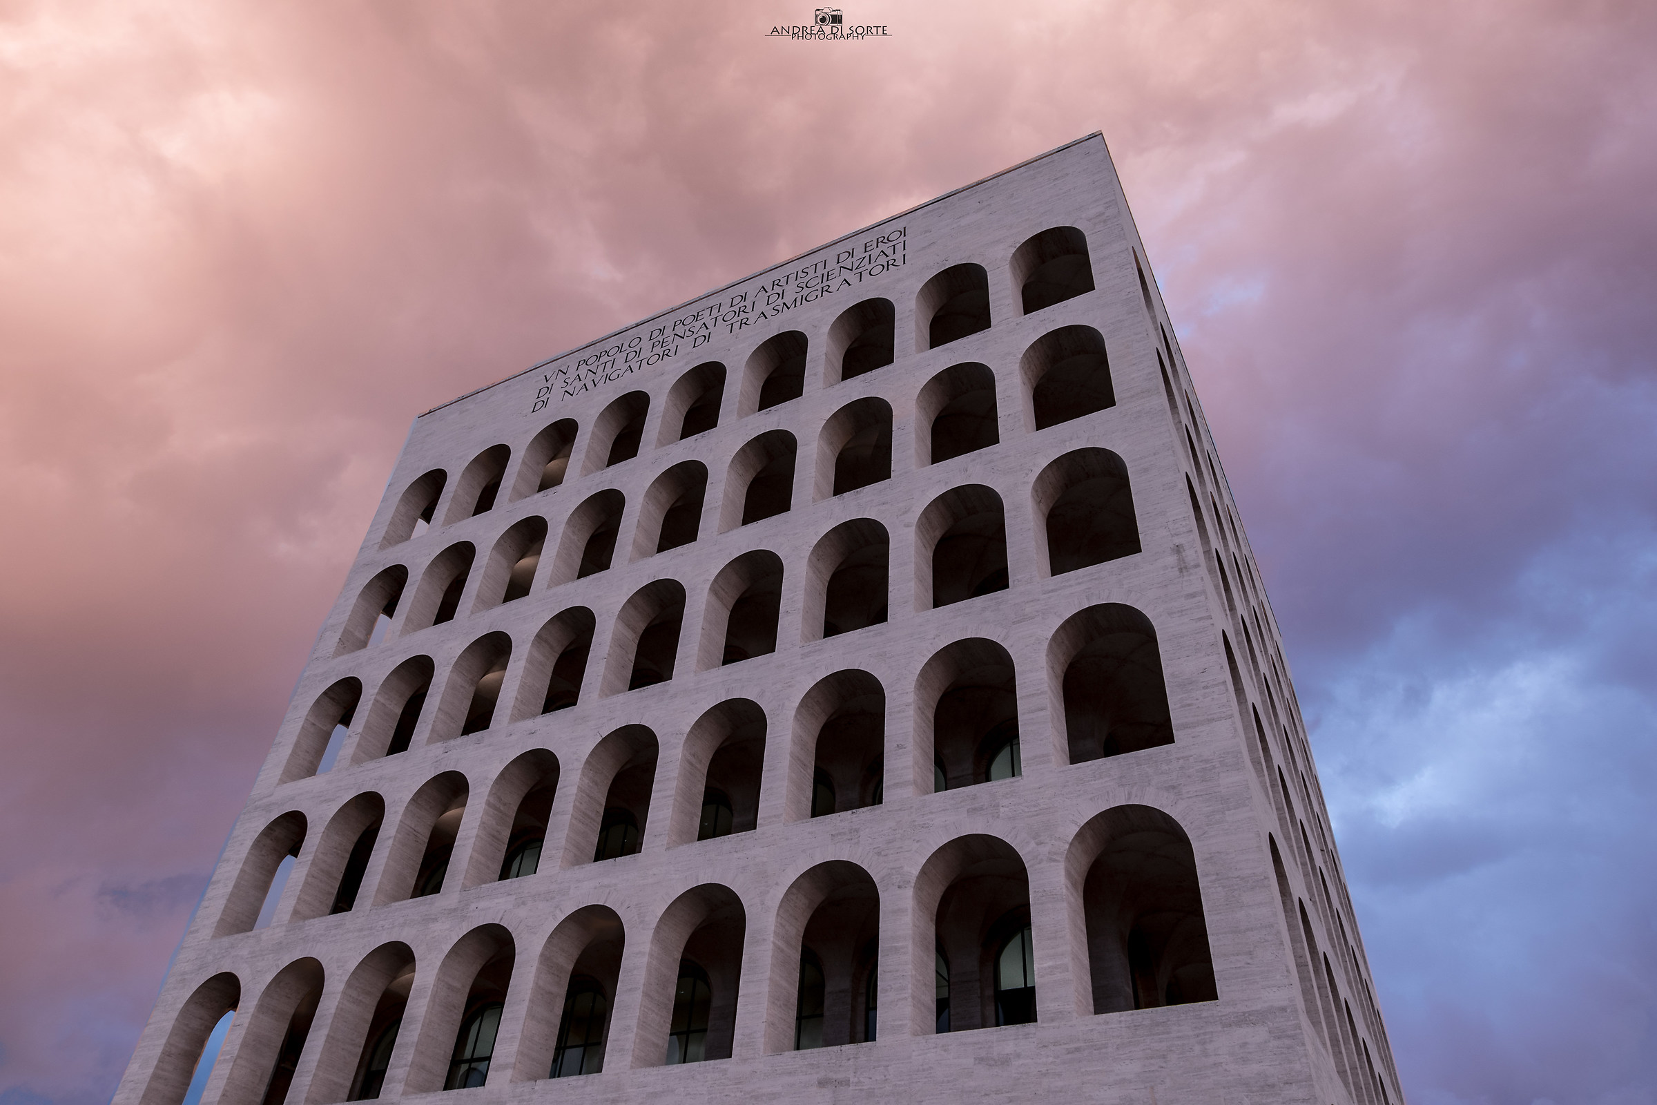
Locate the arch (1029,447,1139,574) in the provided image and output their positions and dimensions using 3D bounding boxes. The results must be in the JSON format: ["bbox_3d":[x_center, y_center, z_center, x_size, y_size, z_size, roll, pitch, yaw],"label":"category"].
[{"bbox_3d":[10.426,-1.241,44.239,3.996,6.340,1.937,-17,-46,22],"label":"arch"}]

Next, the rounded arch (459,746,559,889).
[{"bbox_3d":[-13.075,11.885,48.571,3.996,6.340,1.937,-17,-46,22],"label":"rounded arch"}]

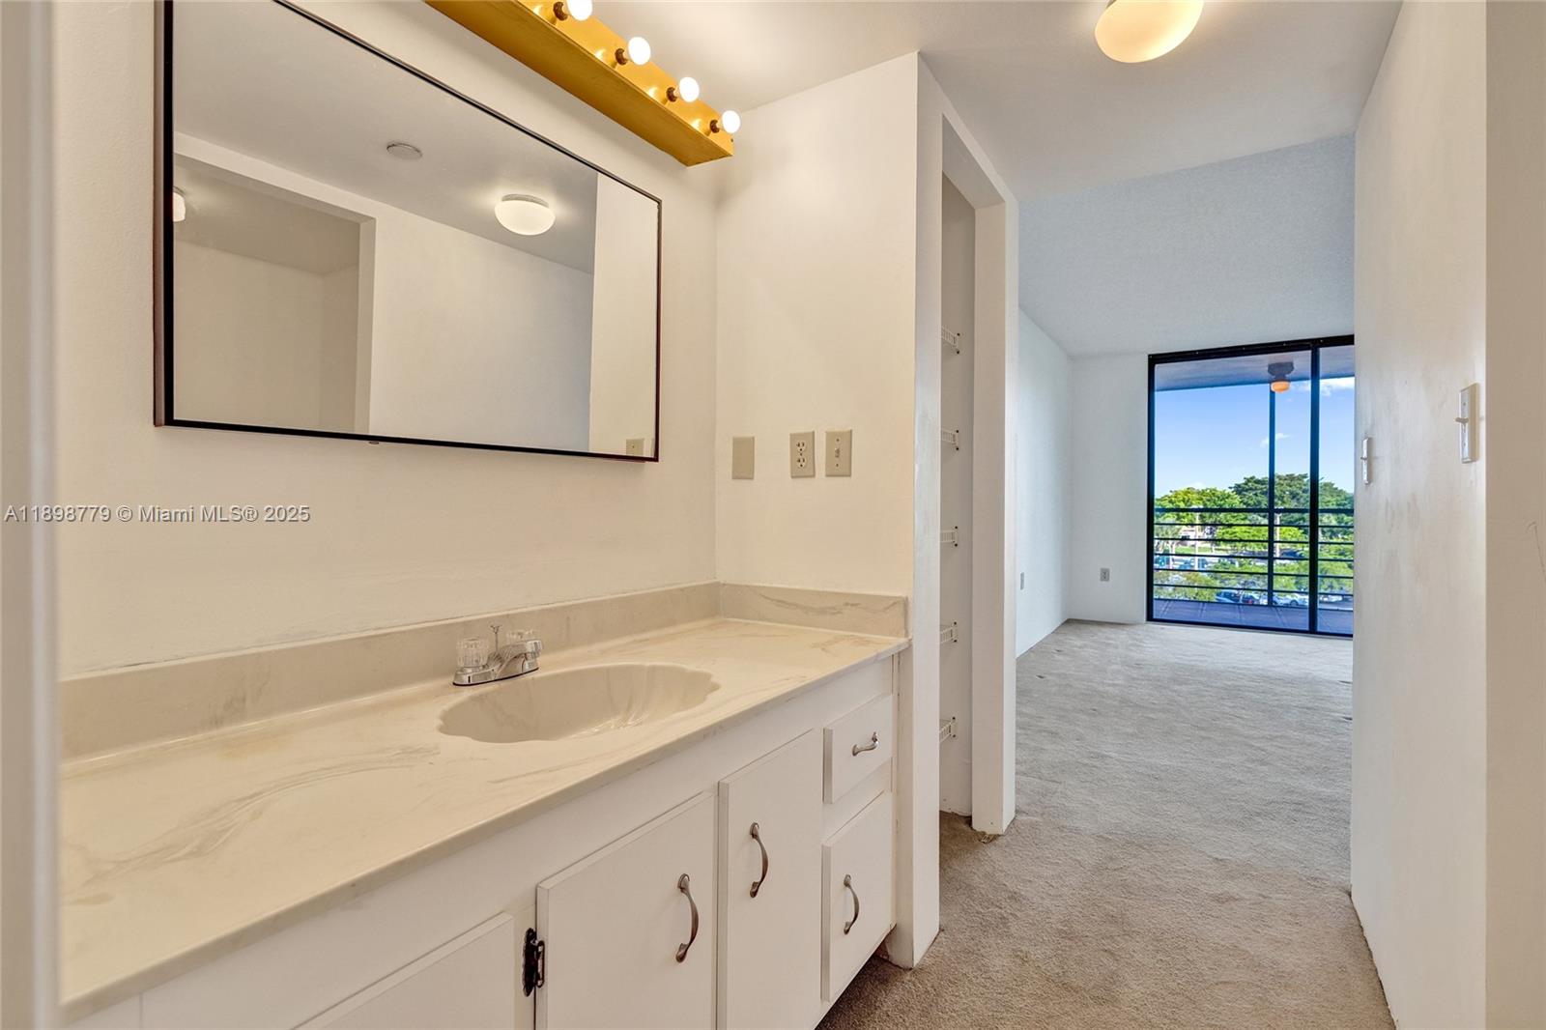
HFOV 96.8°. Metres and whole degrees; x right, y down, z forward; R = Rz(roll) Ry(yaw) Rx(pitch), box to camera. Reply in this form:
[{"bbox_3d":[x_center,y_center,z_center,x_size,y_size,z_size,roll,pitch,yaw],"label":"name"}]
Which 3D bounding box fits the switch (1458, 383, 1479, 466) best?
[{"bbox_3d":[1.039,-0.133,1.031,0.016,0.114,0.070,1,1,33],"label":"switch"}]

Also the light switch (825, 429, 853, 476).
[{"bbox_3d":[0.159,-0.148,1.670,0.070,0.114,0.013,1,1,33],"label":"light switch"}]

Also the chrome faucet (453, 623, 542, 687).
[{"bbox_3d":[-0.449,0.241,1.197,0.141,0.091,0.155,1,1,33],"label":"chrome faucet"}]

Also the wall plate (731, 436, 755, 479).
[{"bbox_3d":[-0.078,-0.150,1.828,0.070,0.114,0.007,1,1,33],"label":"wall plate"}]

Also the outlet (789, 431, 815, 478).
[{"bbox_3d":[0.076,-0.149,1.728,0.070,0.114,0.008,1,1,33],"label":"outlet"}]

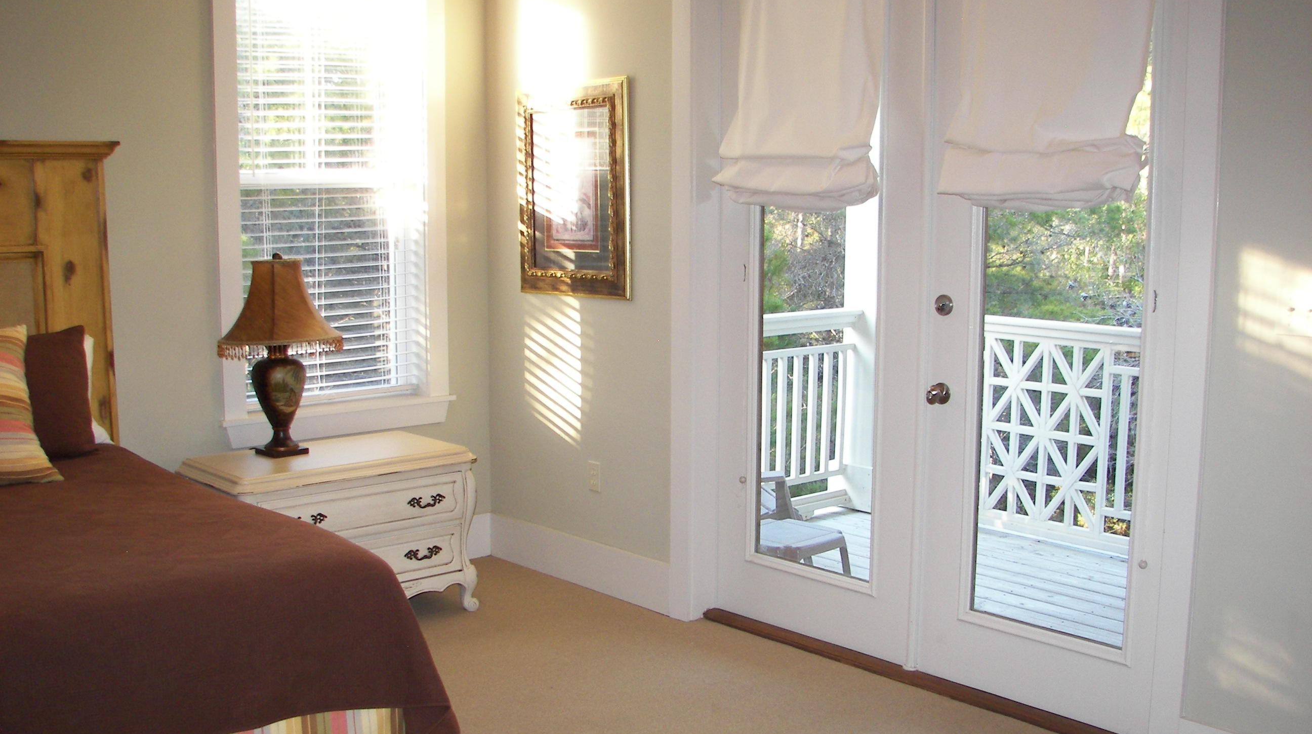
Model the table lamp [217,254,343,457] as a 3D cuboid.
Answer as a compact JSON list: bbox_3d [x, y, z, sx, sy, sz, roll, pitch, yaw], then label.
[{"bbox_3d":[-1.311,-0.035,4.766,0.433,0.712,0.433,-7,10,-43],"label":"table lamp"}]

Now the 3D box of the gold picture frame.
[{"bbox_3d":[-0.311,-0.662,5.144,0.037,0.785,0.635,-7,10,-43],"label":"gold picture frame"}]

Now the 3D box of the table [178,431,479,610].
[{"bbox_3d":[-1.159,0.614,4.865,0.900,0.600,0.530,-7,10,-43],"label":"table"}]

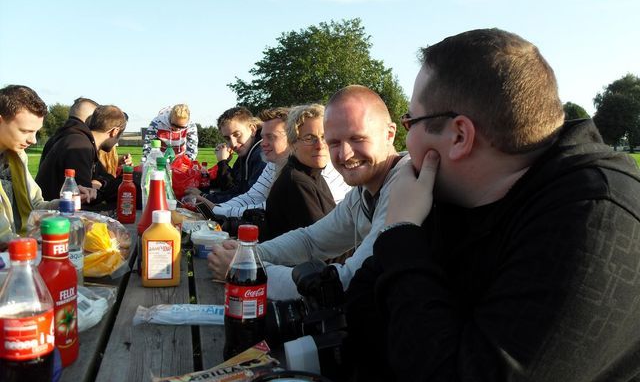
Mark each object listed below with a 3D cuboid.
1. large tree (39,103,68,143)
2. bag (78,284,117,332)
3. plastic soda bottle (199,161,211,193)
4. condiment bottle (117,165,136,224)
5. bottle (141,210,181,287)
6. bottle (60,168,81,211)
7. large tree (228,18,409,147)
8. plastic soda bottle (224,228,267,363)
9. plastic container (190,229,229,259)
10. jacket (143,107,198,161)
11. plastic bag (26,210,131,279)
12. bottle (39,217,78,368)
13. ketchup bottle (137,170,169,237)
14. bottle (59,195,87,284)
[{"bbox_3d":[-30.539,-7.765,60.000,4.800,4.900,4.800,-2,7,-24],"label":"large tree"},{"bbox_3d":[-0.478,0.211,1.060,0.130,0.060,0.180,0,5,-16],"label":"bag"},{"bbox_3d":[-0.712,-0.073,3.200,0.065,0.225,0.065,1,5,0],"label":"plastic soda bottle"},{"bbox_3d":[-0.839,0.007,2.250,0.082,0.234,0.060,0,5,-11],"label":"condiment bottle"},{"bbox_3d":[-0.393,0.140,1.285,0.090,0.188,0.055,0,6,-7],"label":"bottle"},{"bbox_3d":[-0.888,0.043,1.850,0.066,0.235,0.066,-2,7,-26],"label":"bottle"},{"bbox_3d":[-0.104,-7.151,36.000,12.500,9.842,11.500,1,5,0],"label":"large tree"},{"bbox_3d":[-0.115,0.159,0.810,0.065,0.225,0.065,1,5,0],"label":"plastic soda bottle"},{"bbox_3d":[-0.336,0.168,1.590,0.113,0.066,0.113,0,7,-12],"label":"plastic container"},{"bbox_3d":[-1.311,-0.458,4.525,0.480,0.522,0.460,-1,7,-19],"label":"jacket"},{"bbox_3d":[-0.679,0.136,1.450,0.270,0.130,0.250,0,5,-11],"label":"plastic bag"},{"bbox_3d":[-0.433,0.164,0.860,0.052,0.234,0.069,5,8,32],"label":"bottle"},{"bbox_3d":[-0.422,0.083,1.350,0.098,0.264,0.090,0,5,-11],"label":"ketchup bottle"},{"bbox_3d":[-0.579,0.122,1.190,0.066,0.237,0.066,-2,7,-26],"label":"bottle"}]

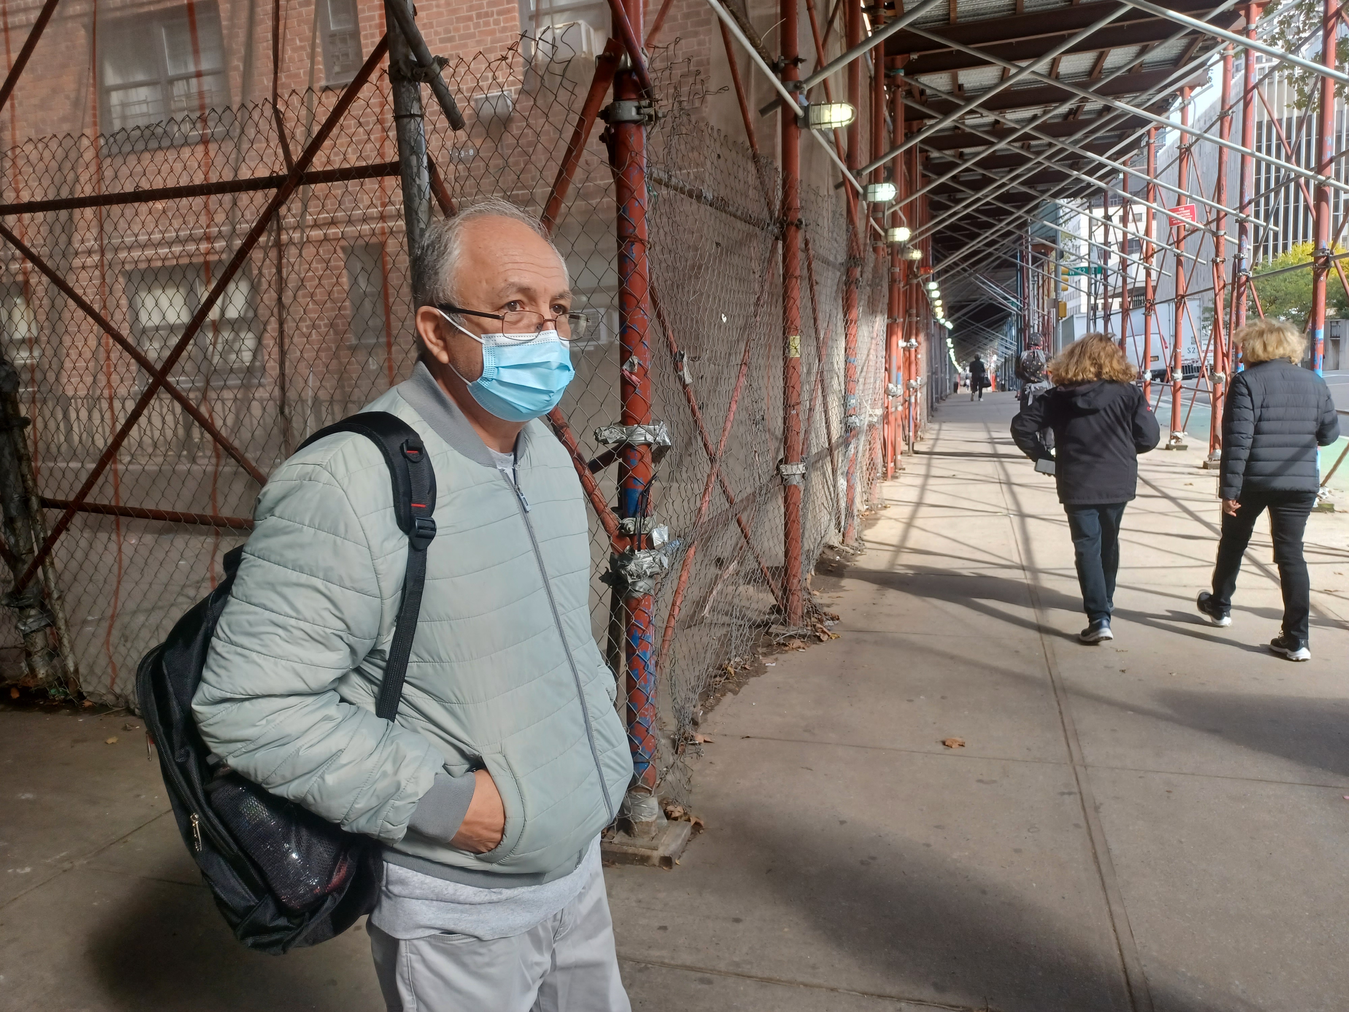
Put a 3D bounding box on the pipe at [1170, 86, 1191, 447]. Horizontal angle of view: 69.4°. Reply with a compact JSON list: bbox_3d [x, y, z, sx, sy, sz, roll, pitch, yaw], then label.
[{"bbox_3d":[8.061,-3.726,15.471,0.110,5.609,0.110,0,8,17],"label":"pipe"}]

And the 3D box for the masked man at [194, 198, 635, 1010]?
[{"bbox_3d":[-0.260,0.500,1.290,0.400,1.700,0.540,3,10,37],"label":"masked man"}]

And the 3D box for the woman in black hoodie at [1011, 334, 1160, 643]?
[{"bbox_3d":[2.270,-0.123,5.345,0.760,1.630,0.500,-1,9,17],"label":"woman in black hoodie"}]

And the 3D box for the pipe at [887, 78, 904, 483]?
[{"bbox_3d":[2.880,-2.903,12.653,0.110,5.084,0.110,2,8,17],"label":"pipe"}]

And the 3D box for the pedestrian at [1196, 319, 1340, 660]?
[{"bbox_3d":[3.034,-0.109,4.959,0.580,1.660,0.620,-1,9,17],"label":"pedestrian"}]

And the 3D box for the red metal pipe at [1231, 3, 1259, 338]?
[{"bbox_3d":[6.812,-3.111,11.690,0.110,5.512,0.110,0,9,17],"label":"red metal pipe"}]

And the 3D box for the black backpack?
[{"bbox_3d":[-0.485,0.205,1.250,0.340,0.600,0.330,3,10,37],"label":"black backpack"}]

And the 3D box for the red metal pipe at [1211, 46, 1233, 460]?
[{"bbox_3d":[7.194,-3.200,12.774,0.110,5.366,0.110,-1,9,17],"label":"red metal pipe"}]

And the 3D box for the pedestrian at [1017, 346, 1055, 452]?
[{"bbox_3d":[5.057,-1.437,13.608,0.580,1.780,0.450,-1,9,17],"label":"pedestrian"}]

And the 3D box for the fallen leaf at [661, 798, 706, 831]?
[{"bbox_3d":[0.035,1.032,3.251,0.140,0.055,0.120,-3,8,0],"label":"fallen leaf"}]

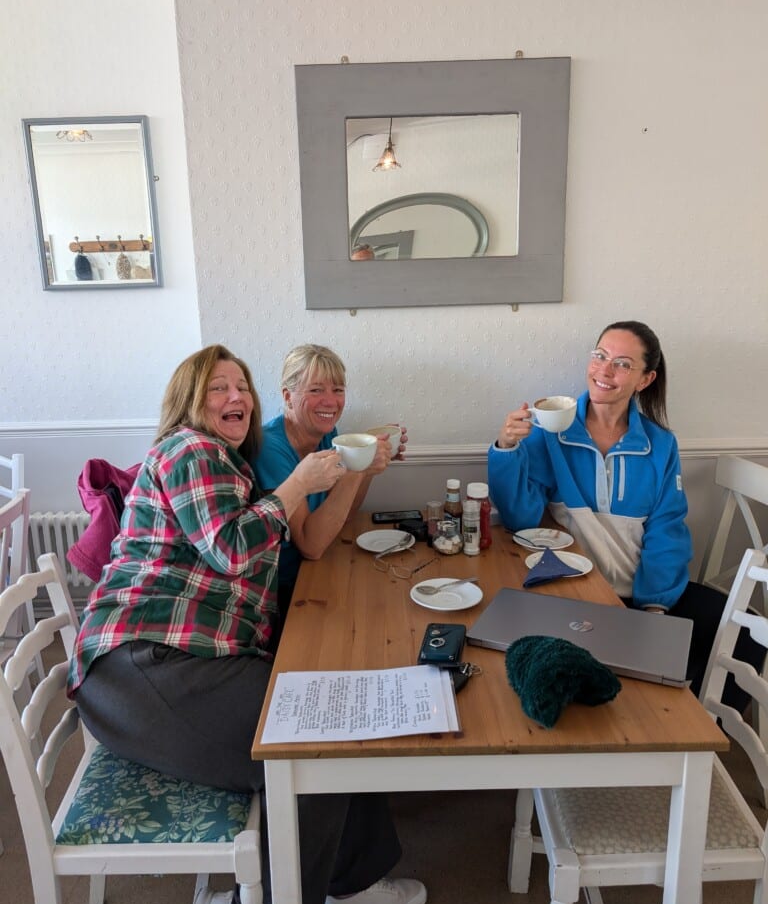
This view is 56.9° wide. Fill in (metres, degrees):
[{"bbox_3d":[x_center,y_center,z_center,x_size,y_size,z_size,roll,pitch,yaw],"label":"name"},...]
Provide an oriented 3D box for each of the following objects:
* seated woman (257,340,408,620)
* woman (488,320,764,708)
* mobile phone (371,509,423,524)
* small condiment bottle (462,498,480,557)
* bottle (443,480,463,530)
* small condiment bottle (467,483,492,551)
[{"bbox_3d":[-0.271,0.347,2.007,0.740,1.290,0.500,2,14,13],"label":"seated woman"},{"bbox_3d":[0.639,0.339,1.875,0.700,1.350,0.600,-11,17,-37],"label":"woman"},{"bbox_3d":[0.044,0.197,2.149,0.154,0.011,0.074,-5,14,-5],"label":"mobile phone"},{"bbox_3d":[0.231,0.196,1.861,0.046,0.146,0.046,-1,13,0],"label":"small condiment bottle"},{"bbox_3d":[0.190,0.160,1.947,0.054,0.178,0.052,-1,13,0],"label":"bottle"},{"bbox_3d":[0.257,0.165,1.913,0.068,0.183,0.064,-1,13,0],"label":"small condiment bottle"}]

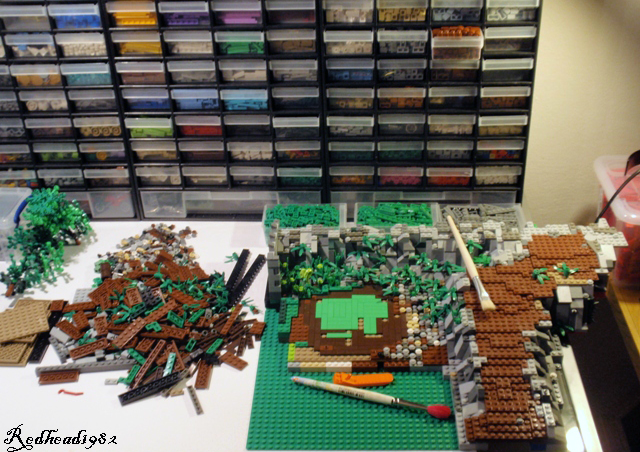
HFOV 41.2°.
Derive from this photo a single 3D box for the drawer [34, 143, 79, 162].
[{"bbox_3d":[-0.406,-0.147,1.382,0.068,0.038,0.135,0,33,4],"label":"drawer"}]

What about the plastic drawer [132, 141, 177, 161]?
[{"bbox_3d":[-0.251,-0.149,1.376,0.068,0.038,0.135,0,33,4],"label":"plastic drawer"}]

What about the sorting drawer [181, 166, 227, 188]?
[{"bbox_3d":[-0.175,-0.112,1.394,0.068,0.038,0.135,0,33,4],"label":"sorting drawer"}]

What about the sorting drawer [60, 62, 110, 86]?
[{"bbox_3d":[-0.339,-0.260,1.309,0.070,0.037,0.138,0,32,4],"label":"sorting drawer"}]

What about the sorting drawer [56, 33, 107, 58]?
[{"bbox_3d":[-0.345,-0.298,1.292,0.069,0.037,0.134,-1,32,2],"label":"sorting drawer"}]

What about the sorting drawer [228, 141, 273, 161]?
[{"bbox_3d":[-0.104,-0.151,1.369,0.069,0.037,0.134,0,33,5],"label":"sorting drawer"}]

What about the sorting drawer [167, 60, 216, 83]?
[{"bbox_3d":[-0.182,-0.260,1.301,0.070,0.037,0.138,0,32,4],"label":"sorting drawer"}]

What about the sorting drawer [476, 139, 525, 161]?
[{"bbox_3d":[0.275,-0.148,1.335,0.070,0.039,0.138,0,32,4],"label":"sorting drawer"}]

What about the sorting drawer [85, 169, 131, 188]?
[{"bbox_3d":[-0.330,-0.110,1.400,0.068,0.038,0.135,0,33,4],"label":"sorting drawer"}]

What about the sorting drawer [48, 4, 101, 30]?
[{"bbox_3d":[-0.347,-0.333,1.265,0.069,0.037,0.134,-1,32,2],"label":"sorting drawer"}]

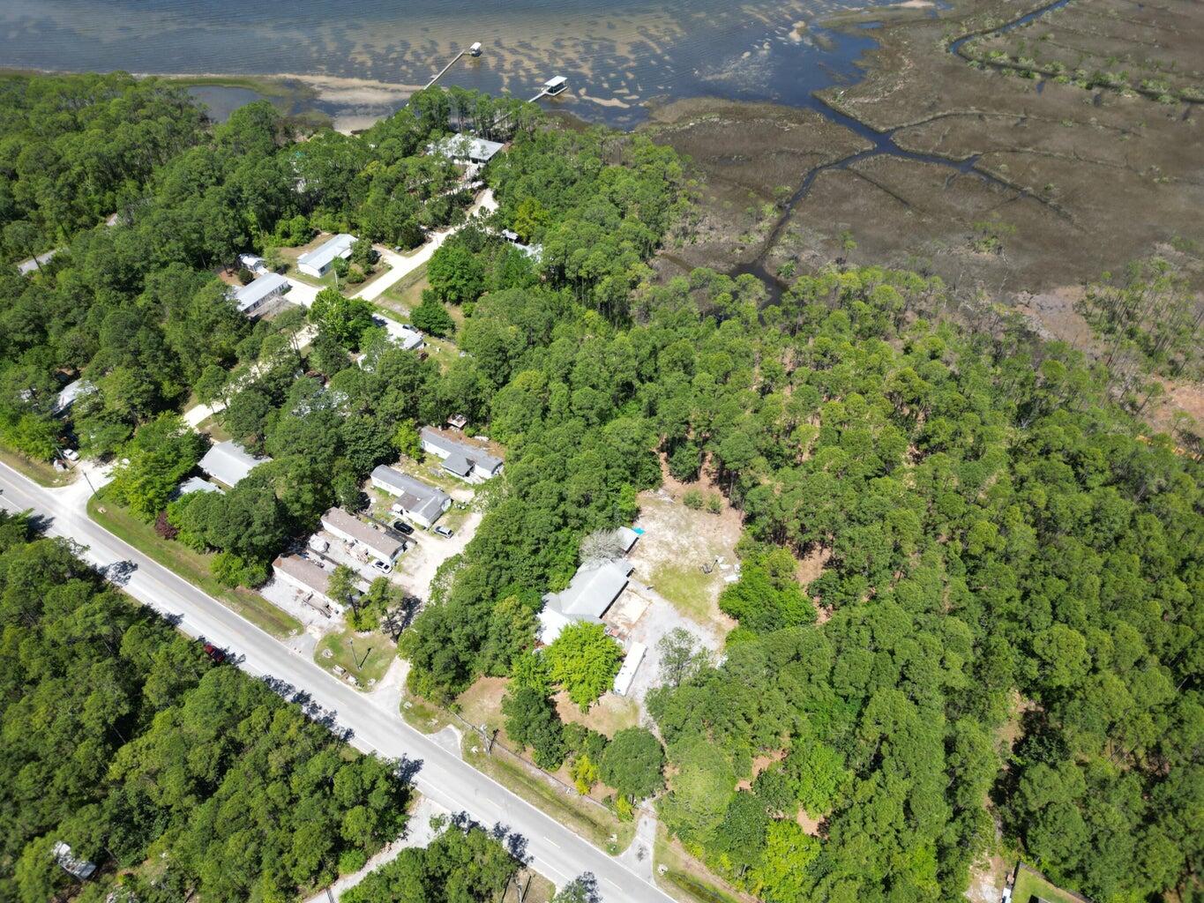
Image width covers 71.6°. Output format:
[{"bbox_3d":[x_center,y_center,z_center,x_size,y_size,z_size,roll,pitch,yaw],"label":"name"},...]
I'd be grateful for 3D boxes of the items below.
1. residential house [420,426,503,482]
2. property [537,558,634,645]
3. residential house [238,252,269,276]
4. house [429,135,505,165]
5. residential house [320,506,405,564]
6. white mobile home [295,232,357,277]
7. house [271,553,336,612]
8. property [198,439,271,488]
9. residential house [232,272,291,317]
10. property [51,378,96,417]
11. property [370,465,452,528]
[{"bbox_3d":[-36.680,1.440,205.940,24.000,3.900,8.500,23,48,24],"label":"residential house"},{"bbox_3d":[-3.920,30.830,172.860,13.600,5.000,25.600,23,48,24],"label":"property"},{"bbox_3d":[-115.780,-62.900,277.190,7.400,3.100,4.800,22,47,22],"label":"residential house"},{"bbox_3d":[-55.380,-123.390,341.010,27.500,5.600,20.500,16,45,17],"label":"house"},{"bbox_3d":[-53.450,18.790,187.030,21.600,4.000,4.800,23,48,24],"label":"residential house"},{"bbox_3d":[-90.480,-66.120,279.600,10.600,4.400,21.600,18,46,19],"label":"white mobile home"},{"bbox_3d":[-60.850,27.560,177.500,20.800,4.000,4.800,23,48,24],"label":"house"},{"bbox_3d":[-89.600,3.090,203.850,14.300,4.700,11.100,23,48,24],"label":"property"},{"bbox_3d":[-107.530,-48.890,260.970,10.400,4.300,20.000,19,46,20],"label":"residential house"},{"bbox_3d":[-142.270,-14.690,224.070,8.200,4.000,12.700,23,48,24],"label":"property"},{"bbox_3d":[-46.110,10.260,196.290,21.700,4.000,9.100,23,48,24],"label":"property"}]

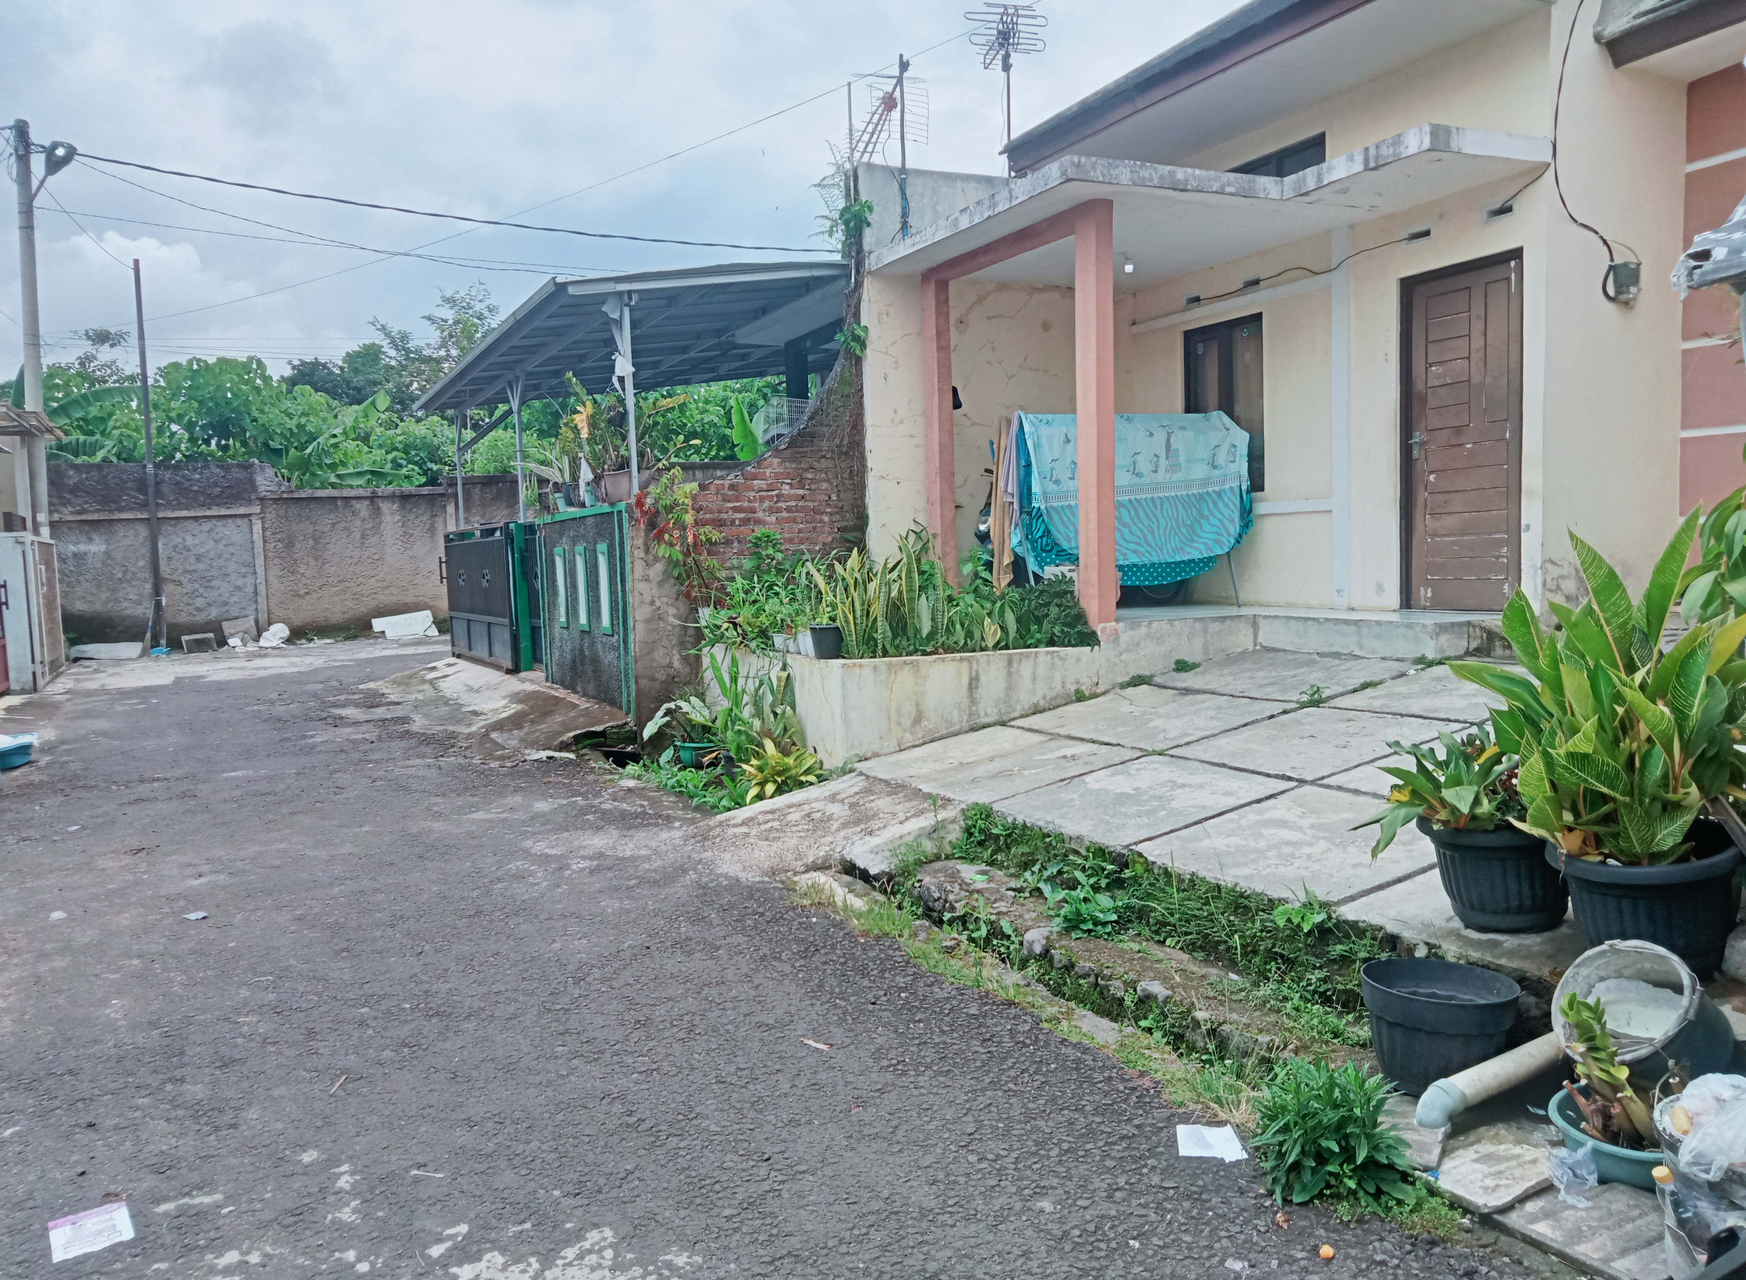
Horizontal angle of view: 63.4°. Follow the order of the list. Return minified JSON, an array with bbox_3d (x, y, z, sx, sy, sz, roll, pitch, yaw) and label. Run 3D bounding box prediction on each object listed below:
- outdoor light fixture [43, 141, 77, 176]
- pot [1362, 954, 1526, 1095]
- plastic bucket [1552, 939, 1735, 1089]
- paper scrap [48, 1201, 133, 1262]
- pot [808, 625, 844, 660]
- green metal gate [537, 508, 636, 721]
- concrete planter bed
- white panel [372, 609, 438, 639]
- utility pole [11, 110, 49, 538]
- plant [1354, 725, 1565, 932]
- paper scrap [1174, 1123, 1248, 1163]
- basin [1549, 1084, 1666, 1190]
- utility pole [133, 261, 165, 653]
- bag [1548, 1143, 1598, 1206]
[{"bbox_3d":[-10.649,-6.298,18.500,0.360,0.360,0.460,-4,4,-30],"label":"outdoor light fixture"},{"bbox_3d":[1.432,0.990,3.590,0.380,0.260,0.380,0,5,-24],"label":"pot"},{"bbox_3d":[1.891,0.947,3.430,0.305,0.330,0.330,39,-12,-23],"label":"plastic bucket"},{"bbox_3d":[-1.714,1.292,3.098,0.158,0.010,0.208,-5,5,-36],"label":"paper scrap"},{"bbox_3d":[-0.261,0.008,8.051,0.190,0.190,0.190,-1,4,0],"label":"pot"},{"bbox_3d":[-2.212,-0.269,10.953,0.120,1.430,2.970,-3,5,-24],"label":"green metal gate"},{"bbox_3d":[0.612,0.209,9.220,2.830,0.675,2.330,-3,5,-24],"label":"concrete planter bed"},{"bbox_3d":[-7.443,-0.250,22.500,1.040,0.450,0.150,-3,5,-24],"label":"white panel"},{"bbox_3d":[-11.392,-3.324,19.265,0.280,7.430,0.280,-3,4,-23],"label":"utility pole"},{"bbox_3d":[1.804,0.544,4.280,0.660,0.540,0.570,0,5,22],"label":"plant"},{"bbox_3d":[0.799,1.199,3.377,0.154,0.012,0.210,-2,4,0],"label":"paper scrap"},{"bbox_3d":[1.674,1.081,3.035,0.390,0.115,0.390,-4,5,0],"label":"basin"},{"bbox_3d":[-11.217,-2.809,21.822,0.140,6.034,0.140,-3,4,-23],"label":"utility pole"},{"bbox_3d":[1.472,1.127,2.970,0.105,0.095,0.110,0,5,26],"label":"bag"}]

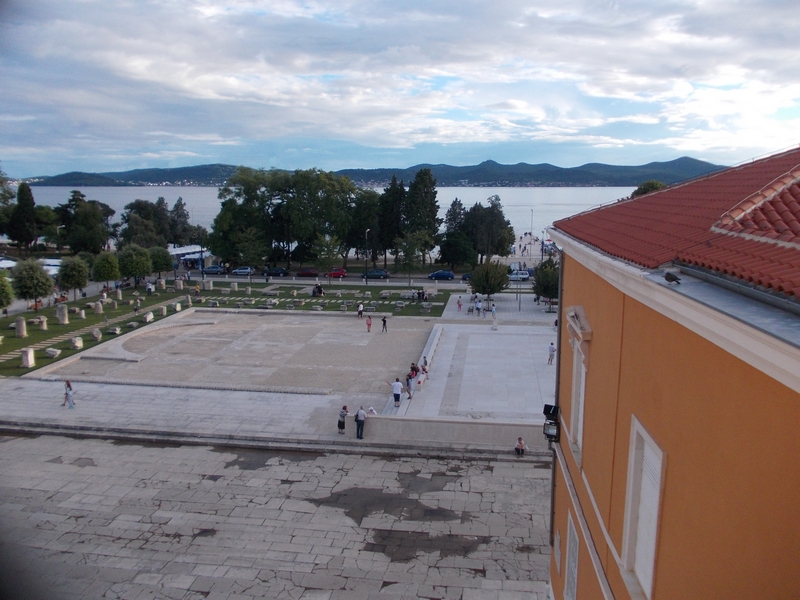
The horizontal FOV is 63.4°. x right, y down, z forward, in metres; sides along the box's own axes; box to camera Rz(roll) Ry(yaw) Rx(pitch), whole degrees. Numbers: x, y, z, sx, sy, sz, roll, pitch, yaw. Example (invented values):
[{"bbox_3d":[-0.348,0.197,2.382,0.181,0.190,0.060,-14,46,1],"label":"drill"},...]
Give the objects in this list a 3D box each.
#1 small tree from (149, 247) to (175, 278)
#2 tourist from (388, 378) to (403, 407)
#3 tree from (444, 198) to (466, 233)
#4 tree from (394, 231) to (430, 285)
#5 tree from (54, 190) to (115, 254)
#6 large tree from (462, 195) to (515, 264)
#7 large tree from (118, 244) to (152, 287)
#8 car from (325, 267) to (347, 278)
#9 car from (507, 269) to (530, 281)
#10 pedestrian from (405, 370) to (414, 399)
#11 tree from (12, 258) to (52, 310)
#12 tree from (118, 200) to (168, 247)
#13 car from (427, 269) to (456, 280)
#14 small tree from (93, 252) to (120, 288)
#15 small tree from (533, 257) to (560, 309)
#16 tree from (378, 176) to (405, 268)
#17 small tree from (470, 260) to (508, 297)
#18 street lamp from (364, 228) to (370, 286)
[{"bbox_3d":[-35.583,-5.328,97.209,3.456,5.273,3.456,-4,11,-20],"label":"small tree"},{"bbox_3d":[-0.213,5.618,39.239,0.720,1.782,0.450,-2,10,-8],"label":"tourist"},{"bbox_3d":[10.734,-13.369,124.083,4.700,12.229,4.700,0,10,0],"label":"tree"},{"bbox_3d":[1.648,-6.035,96.210,5.060,8.270,5.060,0,10,0],"label":"tree"},{"bbox_3d":[-66.586,-16.387,137.764,11.501,13.657,11.000,-5,11,-25],"label":"tree"},{"bbox_3d":[16.316,-13.013,120.445,9.591,13.076,9.000,1,10,8],"label":"large tree"},{"bbox_3d":[-37.042,-4.722,91.166,4.307,6.196,4.307,-4,11,-22],"label":"large tree"},{"bbox_3d":[-10.531,-4.473,105.581,3.700,1.460,1.660,2,10,9],"label":"car"},{"bbox_3d":[19.110,-4.058,105.656,4.200,1.480,1.750,1,10,8],"label":"car"},{"bbox_3d":[0.568,5.406,40.682,0.500,1.694,0.480,3,11,16],"label":"pedestrian"},{"bbox_3d":[-40.552,-1.632,70.782,4.200,6.001,4.200,0,10,0],"label":"tree"},{"bbox_3d":[-55.901,-15.420,139.973,10.820,12.070,10.820,0,10,0],"label":"tree"},{"bbox_3d":[6.912,-4.137,106.098,4.150,1.480,1.750,1,10,8],"label":"car"},{"bbox_3d":[-38.607,-3.549,85.769,3.324,5.773,3.324,-5,11,-24],"label":"small tree"},{"bbox_3d":[17.067,-1.736,73.452,4.201,6.314,4.201,2,10,13],"label":"small tree"},{"bbox_3d":[-1.516,-13.598,114.015,4.900,16.207,4.900,0,10,0],"label":"tree"},{"bbox_3d":[10.551,-1.727,75.925,4.340,6.080,4.340,0,10,0],"label":"small tree"},{"bbox_3d":[-4.718,-6.166,93.063,0.400,8.119,1.200,2,10,9],"label":"street lamp"}]

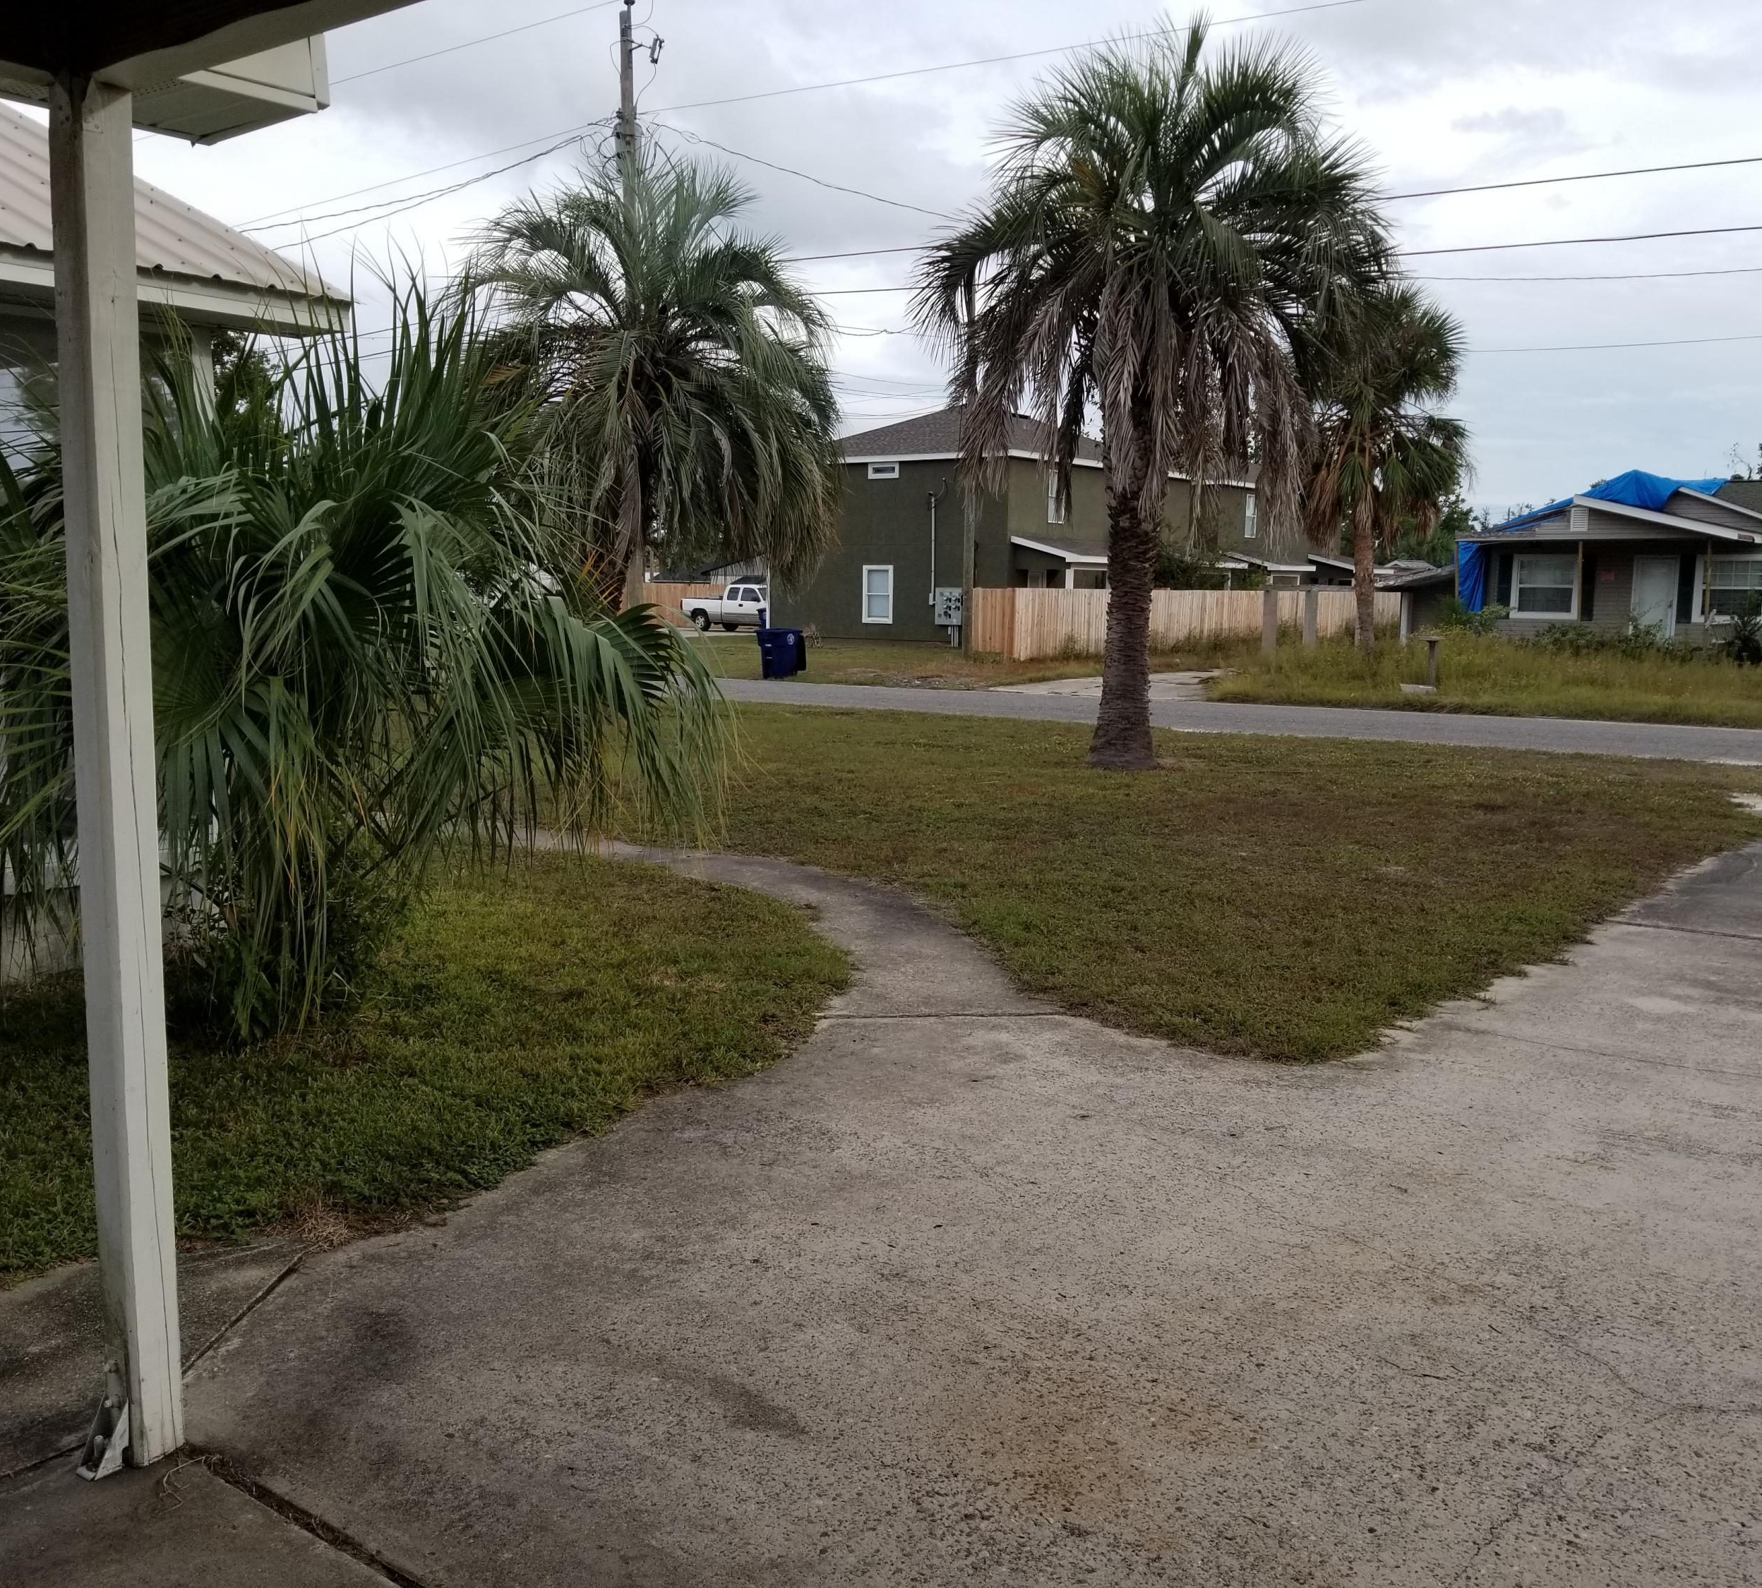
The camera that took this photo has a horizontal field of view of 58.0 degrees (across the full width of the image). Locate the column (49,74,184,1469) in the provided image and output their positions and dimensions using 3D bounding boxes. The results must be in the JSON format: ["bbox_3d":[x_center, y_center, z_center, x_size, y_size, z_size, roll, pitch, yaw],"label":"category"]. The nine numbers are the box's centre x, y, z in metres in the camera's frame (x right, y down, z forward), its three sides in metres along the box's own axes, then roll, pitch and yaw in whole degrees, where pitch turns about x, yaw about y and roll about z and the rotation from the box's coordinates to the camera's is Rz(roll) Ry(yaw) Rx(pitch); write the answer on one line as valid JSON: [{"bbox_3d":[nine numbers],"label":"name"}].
[{"bbox_3d":[-1.506,0.025,3.140,0.139,2.696,0.089,7,9,38],"label":"column"}]

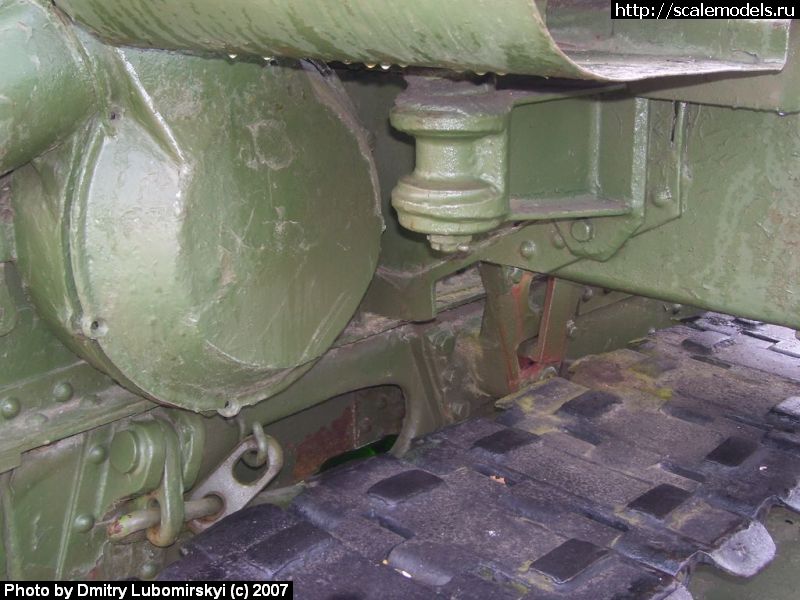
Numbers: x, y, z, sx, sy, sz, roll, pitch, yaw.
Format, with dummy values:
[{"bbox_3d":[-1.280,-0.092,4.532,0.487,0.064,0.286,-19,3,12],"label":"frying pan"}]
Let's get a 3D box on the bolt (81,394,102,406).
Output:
[{"bbox_3d":[-0.313,0.102,1.080,0.021,0.009,0.021,10,16,37],"label":"bolt"}]

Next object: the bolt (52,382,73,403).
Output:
[{"bbox_3d":[-0.338,0.092,1.064,0.009,0.020,0.020,10,16,37],"label":"bolt"}]

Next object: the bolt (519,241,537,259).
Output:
[{"bbox_3d":[0.164,-0.065,1.359,0.022,0.022,0.009,10,16,37],"label":"bolt"}]

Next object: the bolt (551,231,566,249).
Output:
[{"bbox_3d":[0.200,-0.075,1.327,0.022,0.022,0.009,10,16,37],"label":"bolt"}]

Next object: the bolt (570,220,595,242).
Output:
[{"bbox_3d":[0.223,-0.084,1.300,0.026,0.026,0.011,10,16,37],"label":"bolt"}]

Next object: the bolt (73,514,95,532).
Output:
[{"bbox_3d":[-0.327,0.231,1.100,0.009,0.020,0.020,10,16,37],"label":"bolt"}]

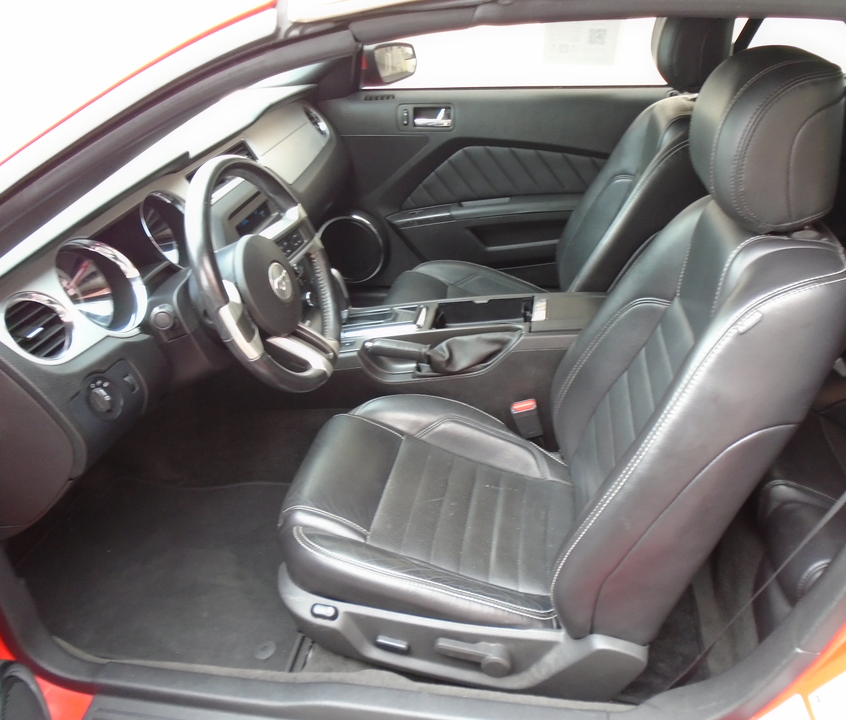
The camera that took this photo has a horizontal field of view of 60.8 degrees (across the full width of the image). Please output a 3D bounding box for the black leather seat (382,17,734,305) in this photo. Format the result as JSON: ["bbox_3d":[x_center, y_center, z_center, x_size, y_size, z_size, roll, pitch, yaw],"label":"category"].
[{"bbox_3d":[0.285,-0.356,1.752,0.820,0.930,0.530,3,30,10],"label":"black leather seat"}]

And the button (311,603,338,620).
[{"bbox_3d":[-0.144,0.370,1.070,0.037,0.024,0.013,3,30,10],"label":"button"}]

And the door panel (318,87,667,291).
[{"bbox_3d":[0.206,-0.463,2.088,1.170,0.630,0.130,3,30,10],"label":"door panel"}]

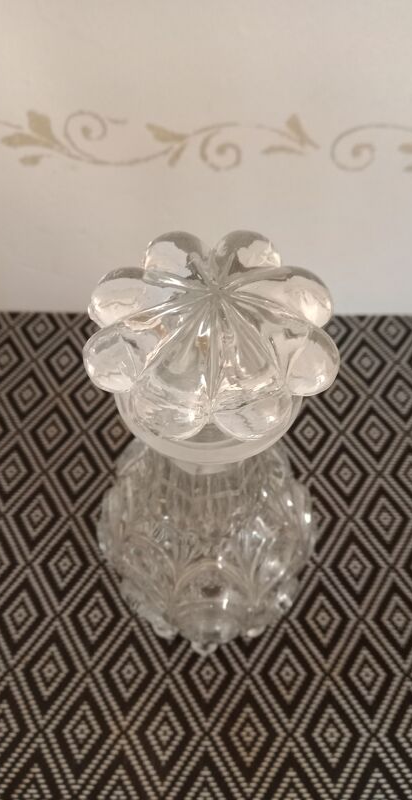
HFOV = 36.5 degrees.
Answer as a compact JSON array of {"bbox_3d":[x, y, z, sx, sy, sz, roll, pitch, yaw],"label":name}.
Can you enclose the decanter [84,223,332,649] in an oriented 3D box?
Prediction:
[{"bbox_3d":[0.001,0.036,0.262,0.105,0.229,0.105,-1,59,0],"label":"decanter"}]

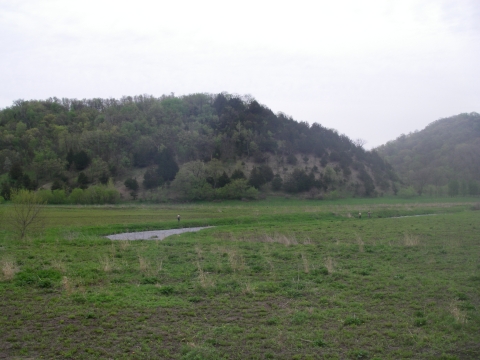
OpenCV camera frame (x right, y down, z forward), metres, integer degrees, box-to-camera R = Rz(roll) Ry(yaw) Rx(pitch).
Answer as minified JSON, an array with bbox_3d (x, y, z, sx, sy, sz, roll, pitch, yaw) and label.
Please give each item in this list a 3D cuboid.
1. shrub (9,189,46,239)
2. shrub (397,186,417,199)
[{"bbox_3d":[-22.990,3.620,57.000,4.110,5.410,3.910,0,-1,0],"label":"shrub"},{"bbox_3d":[88.480,6.640,280.000,10.630,6.380,9.030,0,-1,0],"label":"shrub"}]

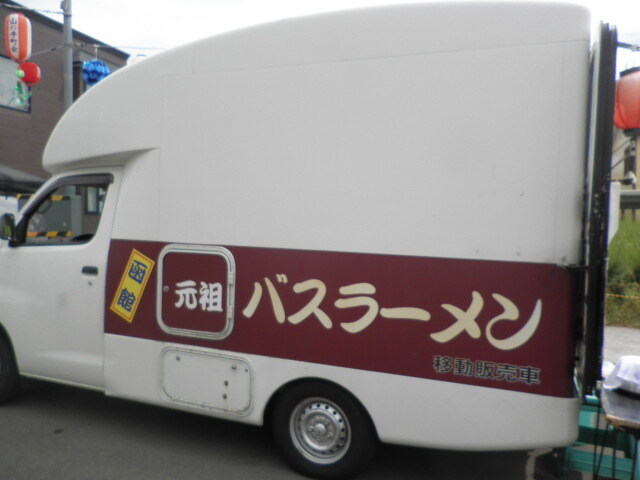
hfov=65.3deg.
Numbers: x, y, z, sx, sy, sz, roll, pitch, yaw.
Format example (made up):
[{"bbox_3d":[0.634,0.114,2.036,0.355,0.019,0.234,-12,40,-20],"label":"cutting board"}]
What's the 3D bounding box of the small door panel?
[{"bbox_3d":[-0.734,0.303,2.940,0.533,0.539,0.040,3,1,20],"label":"small door panel"}]

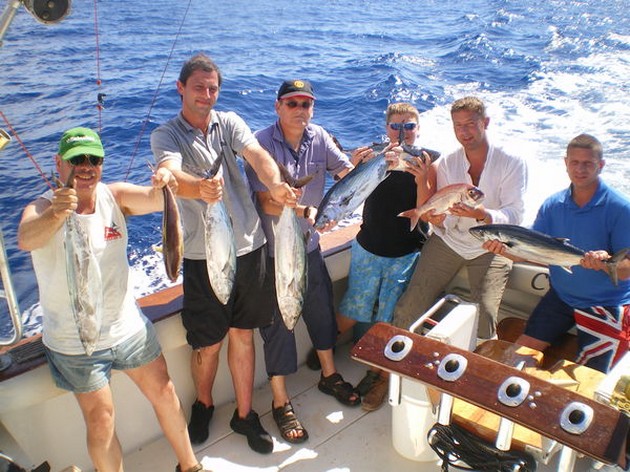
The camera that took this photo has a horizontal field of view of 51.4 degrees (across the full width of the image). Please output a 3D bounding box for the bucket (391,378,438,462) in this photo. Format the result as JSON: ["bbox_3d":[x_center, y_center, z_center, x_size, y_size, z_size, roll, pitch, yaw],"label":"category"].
[{"bbox_3d":[0.470,0.865,3.143,0.250,0.330,0.250,-1,23,0],"label":"bucket"}]

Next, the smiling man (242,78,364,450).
[{"bbox_3d":[-0.037,0.128,3.140,0.570,1.710,0.500,-4,23,-7],"label":"smiling man"}]

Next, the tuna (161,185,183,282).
[{"bbox_3d":[-0.546,-0.030,2.492,0.070,0.470,0.100,-3,23,-5],"label":"tuna"}]

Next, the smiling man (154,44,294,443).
[{"bbox_3d":[-0.371,0.166,2.903,0.580,1.840,0.520,-6,23,-11],"label":"smiling man"}]

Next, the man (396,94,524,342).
[{"bbox_3d":[0.663,0.112,3.281,0.680,1.600,0.560,4,24,13],"label":"man"}]

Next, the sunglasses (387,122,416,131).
[{"bbox_3d":[0.411,-0.526,3.099,0.138,0.042,0.130,1,18,5],"label":"sunglasses"}]

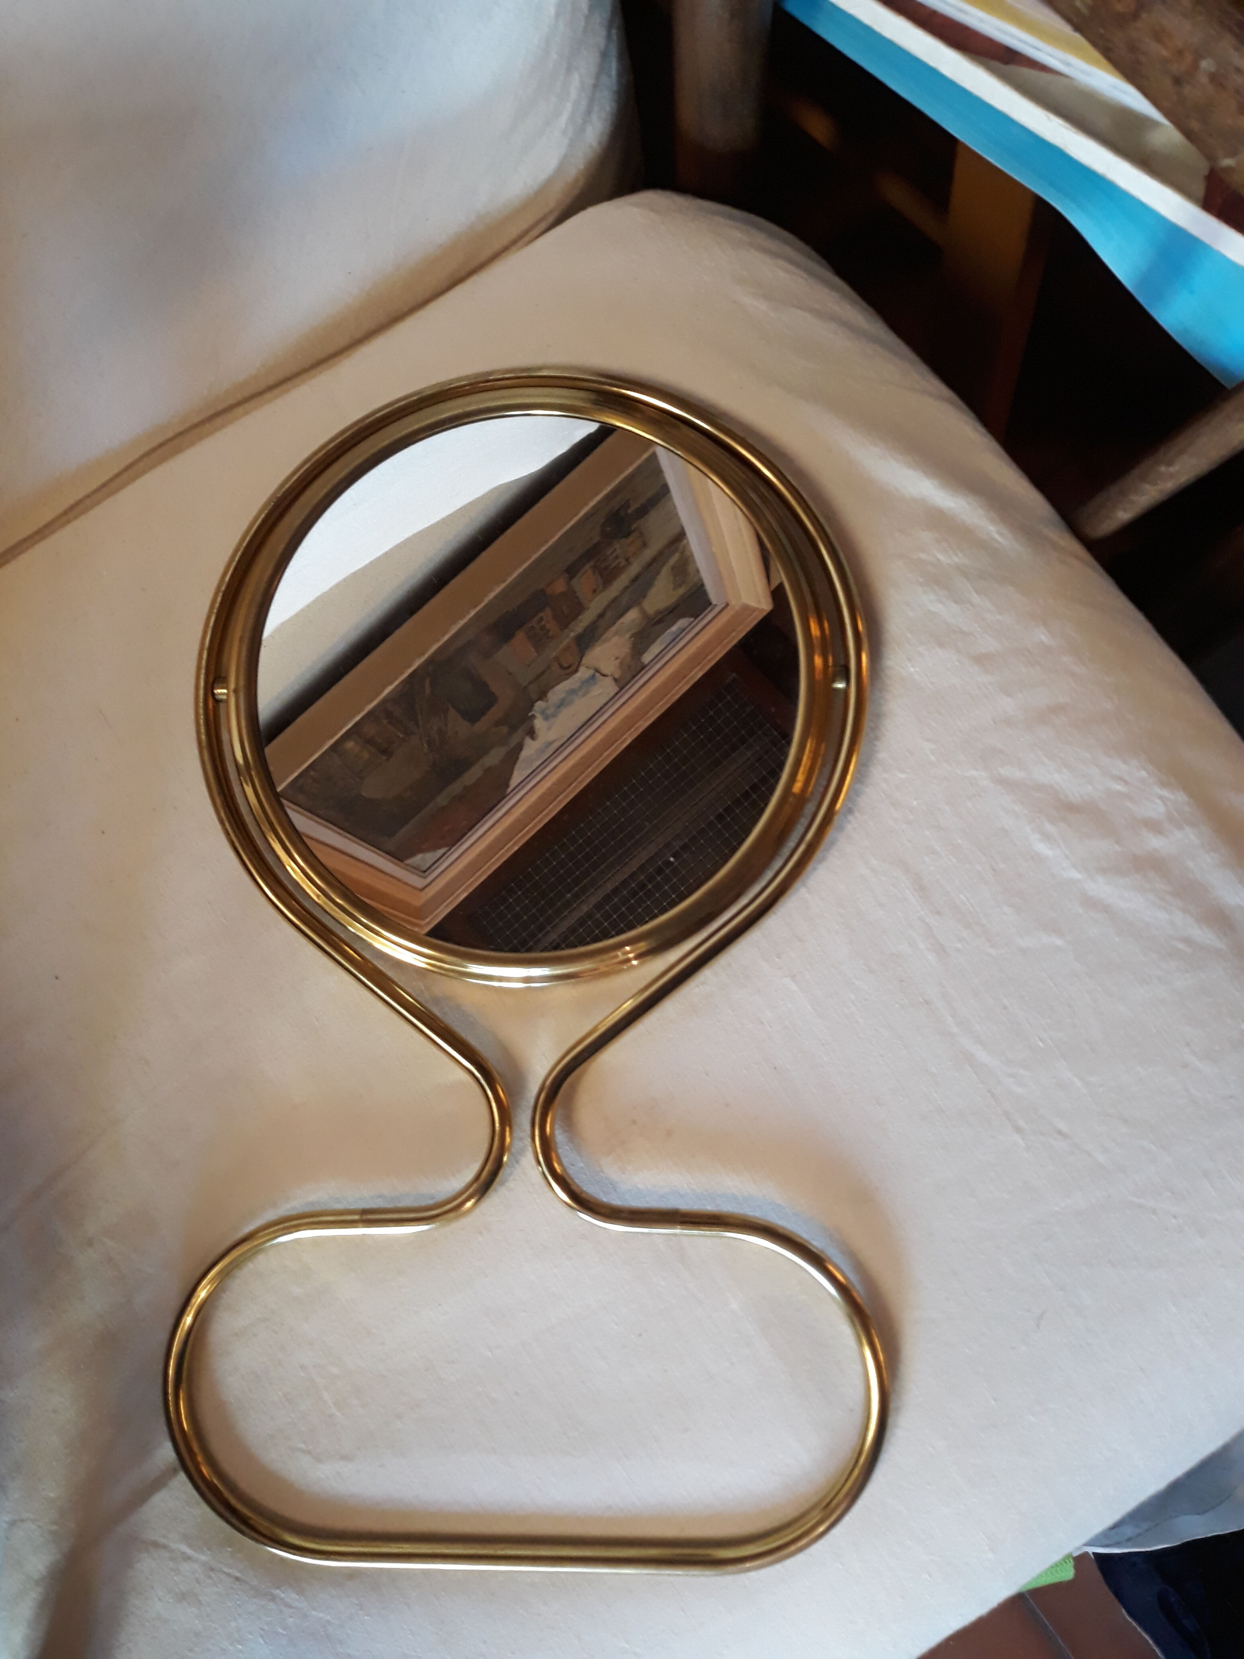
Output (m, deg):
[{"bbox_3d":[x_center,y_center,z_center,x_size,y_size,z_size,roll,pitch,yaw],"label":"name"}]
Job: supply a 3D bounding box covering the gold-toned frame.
[{"bbox_3d":[-0.034,0.030,0.455,0.247,0.026,0.423,-1,79,3],"label":"gold-toned frame"}]

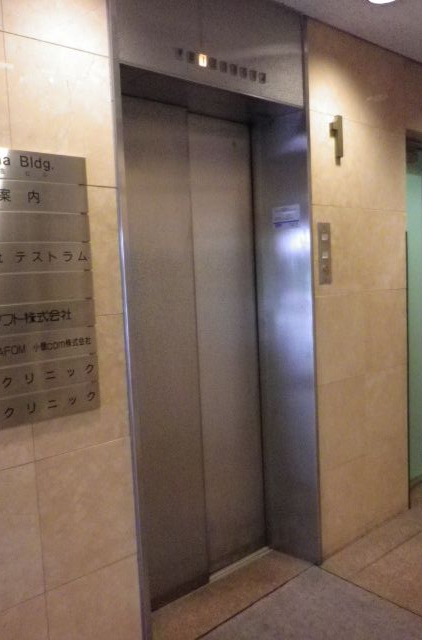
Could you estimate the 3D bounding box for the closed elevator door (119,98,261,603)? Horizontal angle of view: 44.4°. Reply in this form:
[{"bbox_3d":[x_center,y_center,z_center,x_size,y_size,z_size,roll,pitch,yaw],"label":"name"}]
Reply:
[{"bbox_3d":[-0.079,0.140,2.212,0.699,2.001,0.100,-6,6,-39],"label":"closed elevator door"}]

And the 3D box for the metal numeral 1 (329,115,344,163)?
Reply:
[{"bbox_3d":[0.578,-0.844,2.385,0.072,0.193,0.022,-7,6,-39],"label":"metal numeral 1"}]

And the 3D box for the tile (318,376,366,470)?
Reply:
[{"bbox_3d":[0.619,0.487,2.452,0.392,0.402,0.015,-6,6,-39],"label":"tile"}]

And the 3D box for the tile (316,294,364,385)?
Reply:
[{"bbox_3d":[0.601,0.085,2.420,0.392,0.406,0.015,-6,6,-39],"label":"tile"}]

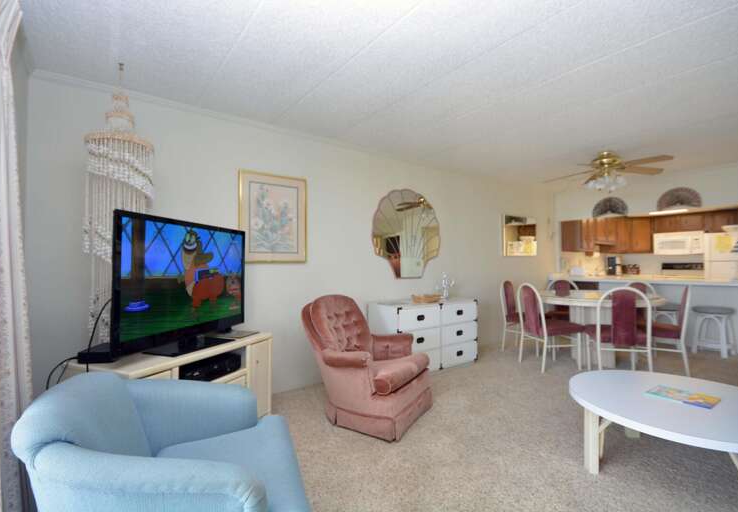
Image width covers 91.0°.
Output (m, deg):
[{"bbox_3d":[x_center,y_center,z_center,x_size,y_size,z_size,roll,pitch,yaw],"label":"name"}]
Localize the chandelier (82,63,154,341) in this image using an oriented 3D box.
[{"bbox_3d":[-1.587,-0.371,2.298,0.450,1.710,0.450,1,-1,-37],"label":"chandelier"}]

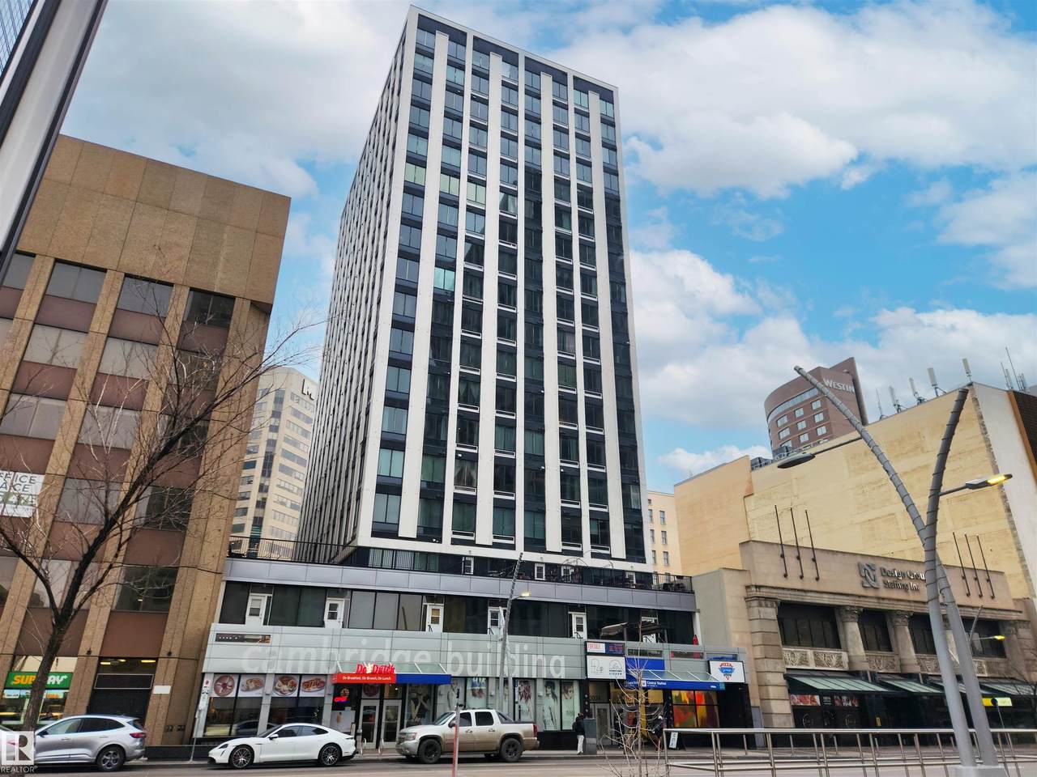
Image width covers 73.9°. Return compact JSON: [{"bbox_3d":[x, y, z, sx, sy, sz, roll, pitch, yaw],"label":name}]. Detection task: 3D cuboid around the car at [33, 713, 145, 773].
[{"bbox_3d":[-14.769,11.577,22.609,4.580,1.670,1.880,11,-26,-22],"label":"car"}]

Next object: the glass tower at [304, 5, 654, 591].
[{"bbox_3d":[-6.269,-3.583,67.352,21.273,49.670,30.620,11,-26,-22],"label":"glass tower"}]

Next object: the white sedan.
[{"bbox_3d":[-8.361,12.862,24.920,4.960,1.380,1.970,11,-26,-22],"label":"white sedan"}]

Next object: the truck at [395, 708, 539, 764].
[{"bbox_3d":[-2.051,13.930,27.790,5.620,1.930,2.010,11,-26,-22],"label":"truck"}]

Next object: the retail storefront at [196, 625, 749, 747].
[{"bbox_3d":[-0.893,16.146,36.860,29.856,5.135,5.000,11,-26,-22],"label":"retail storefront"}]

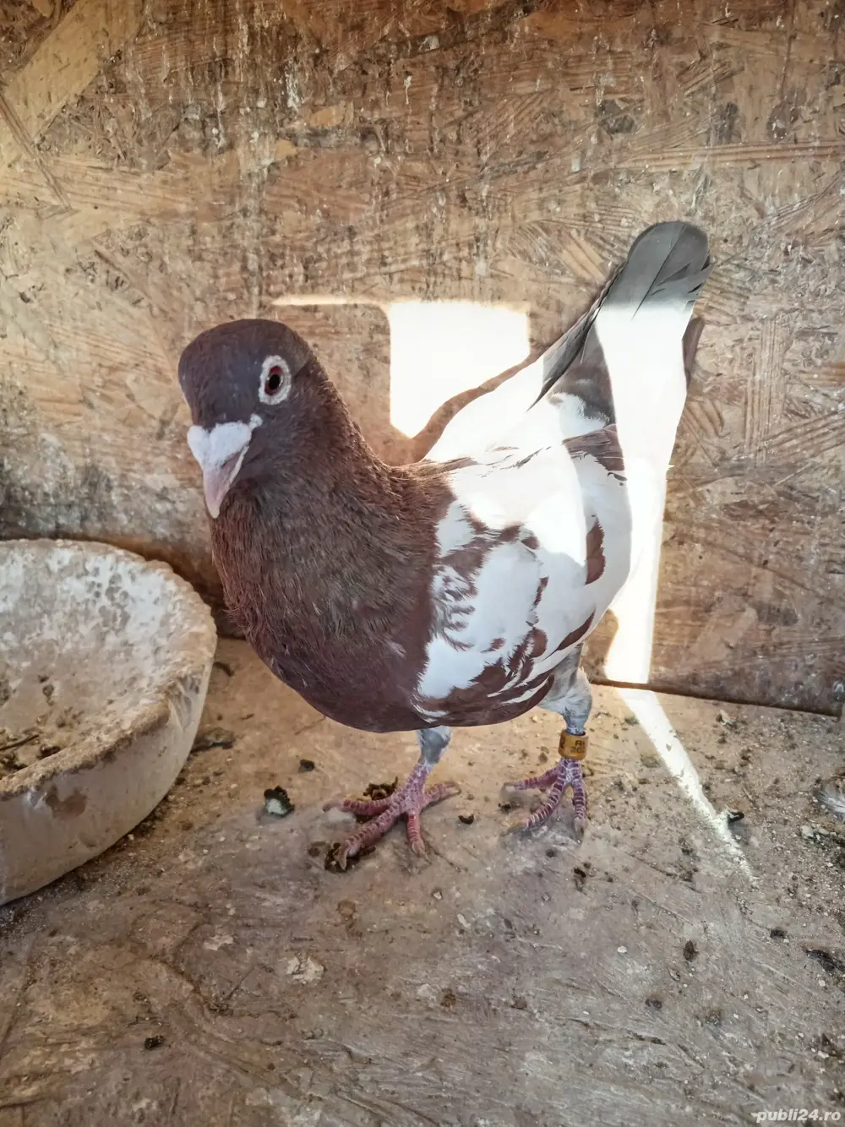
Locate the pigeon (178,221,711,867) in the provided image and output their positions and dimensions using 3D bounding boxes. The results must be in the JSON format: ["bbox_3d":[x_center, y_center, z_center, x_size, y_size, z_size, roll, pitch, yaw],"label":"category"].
[{"bbox_3d":[0.025,-0.003,0.327,0.125,0.216,0.241,21,32,37],"label":"pigeon"}]

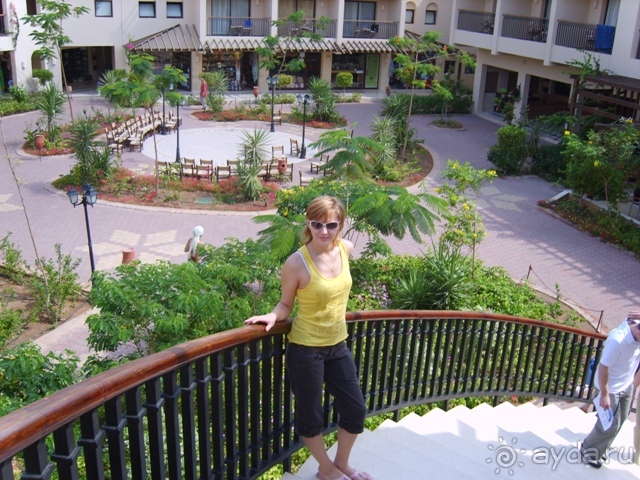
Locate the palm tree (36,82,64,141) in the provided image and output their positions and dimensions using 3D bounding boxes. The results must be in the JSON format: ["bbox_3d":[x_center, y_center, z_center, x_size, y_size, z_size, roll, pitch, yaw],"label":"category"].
[{"bbox_3d":[-10.870,-5.086,25.968,1.100,2.385,1.050,2,22,0],"label":"palm tree"}]

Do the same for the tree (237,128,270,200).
[{"bbox_3d":[-2.031,-2.313,20.085,1.150,2.252,1.100,2,22,0],"label":"tree"}]

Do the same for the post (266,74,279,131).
[{"bbox_3d":[-2.133,-6.172,29.448,0.580,2.520,0.570,2,22,0],"label":"post"}]

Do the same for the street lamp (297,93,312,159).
[{"bbox_3d":[-0.624,-4.404,25.145,0.600,2.520,0.570,2,22,0],"label":"street lamp"}]

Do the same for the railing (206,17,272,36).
[{"bbox_3d":[-4.541,-11.922,36.246,3.550,0.996,0.150,-3,22,-13],"label":"railing"}]

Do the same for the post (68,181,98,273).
[{"bbox_3d":[-4.743,0.106,13.329,0.600,2.520,0.570,2,22,0],"label":"post"}]

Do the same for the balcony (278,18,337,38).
[{"bbox_3d":[-0.840,-12.346,37.623,3.464,1.026,1.200,-3,22,-13],"label":"balcony"}]

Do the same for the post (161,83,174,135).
[{"bbox_3d":[-6.813,-5.843,28.151,0.600,2.500,0.570,2,22,0],"label":"post"}]

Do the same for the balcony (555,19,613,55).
[{"bbox_3d":[10.460,-7.647,24.347,1.200,1.000,3.480,-4,22,-16],"label":"balcony"}]

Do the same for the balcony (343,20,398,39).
[{"bbox_3d":[2.837,-12.533,38.508,3.320,1.000,1.200,-3,22,-13],"label":"balcony"}]

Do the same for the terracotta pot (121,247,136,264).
[{"bbox_3d":[-4.435,0.482,15.047,0.330,0.520,0.330,2,22,-1],"label":"terracotta pot"}]

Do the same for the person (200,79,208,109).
[{"bbox_3d":[-6.106,-7.687,33.993,0.380,1.680,0.500,2,22,0],"label":"person"}]

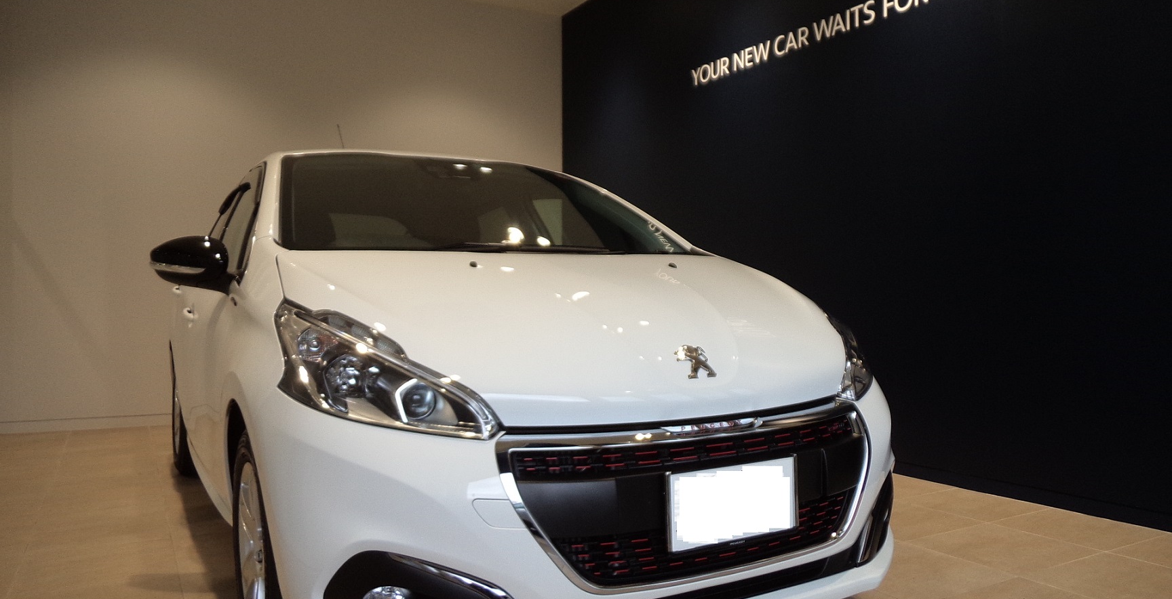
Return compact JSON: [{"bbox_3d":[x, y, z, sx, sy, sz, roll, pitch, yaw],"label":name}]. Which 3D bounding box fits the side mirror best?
[{"bbox_3d":[-1.169,-0.106,2.604,0.215,0.160,0.130,-1,1,-29],"label":"side mirror"}]

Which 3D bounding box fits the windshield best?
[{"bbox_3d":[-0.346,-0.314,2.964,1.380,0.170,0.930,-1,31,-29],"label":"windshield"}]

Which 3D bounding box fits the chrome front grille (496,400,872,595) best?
[{"bbox_3d":[0.265,0.408,1.889,0.920,0.310,0.180,-1,1,-29],"label":"chrome front grille"}]

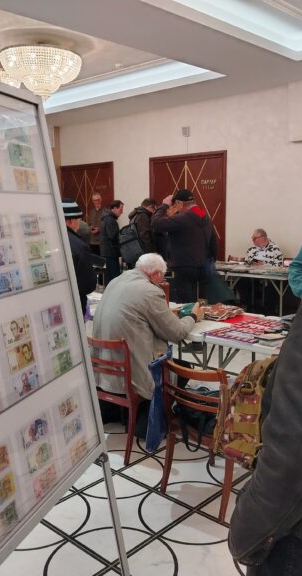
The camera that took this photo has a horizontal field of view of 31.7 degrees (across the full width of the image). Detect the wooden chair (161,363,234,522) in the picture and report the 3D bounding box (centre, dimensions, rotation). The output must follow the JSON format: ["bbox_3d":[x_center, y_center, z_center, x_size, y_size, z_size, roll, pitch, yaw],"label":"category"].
[{"bbox_3d":[0.361,0.749,2.929,0.430,0.790,0.490,7,12,42],"label":"wooden chair"}]

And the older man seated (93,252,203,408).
[{"bbox_3d":[0.004,0.402,3.658,0.600,1.270,0.800,7,12,42],"label":"older man seated"}]

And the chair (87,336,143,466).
[{"bbox_3d":[-0.181,0.657,3.556,0.430,0.800,0.480,6,11,37],"label":"chair"}]

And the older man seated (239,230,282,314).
[{"bbox_3d":[1.577,-0.188,7.505,0.580,1.260,0.750,7,12,42],"label":"older man seated"}]

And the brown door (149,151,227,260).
[{"bbox_3d":[0.631,-1.102,9.535,1.739,2.492,0.100,7,12,42],"label":"brown door"}]

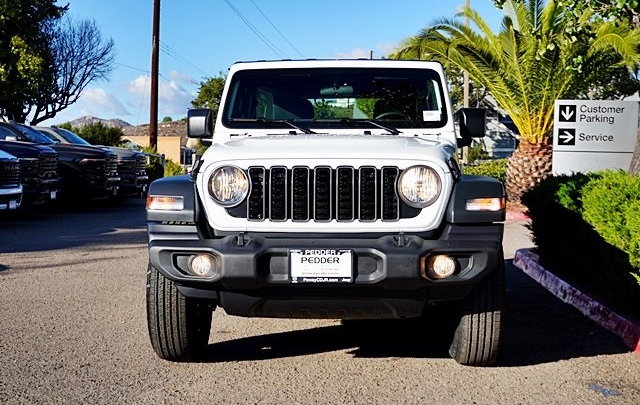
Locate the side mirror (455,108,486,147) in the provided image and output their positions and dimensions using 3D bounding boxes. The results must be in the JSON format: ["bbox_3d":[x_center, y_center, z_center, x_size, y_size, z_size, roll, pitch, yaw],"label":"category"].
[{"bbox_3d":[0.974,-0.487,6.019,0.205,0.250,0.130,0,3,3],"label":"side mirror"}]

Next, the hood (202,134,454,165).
[{"bbox_3d":[0.052,-0.285,5.245,1.440,0.220,1.170,0,3,3],"label":"hood"}]

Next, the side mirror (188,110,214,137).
[{"bbox_3d":[-0.783,-0.512,6.109,0.185,0.205,0.130,0,3,3],"label":"side mirror"}]

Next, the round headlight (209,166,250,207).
[{"bbox_3d":[-0.458,-0.081,4.705,0.220,0.220,0.100,0,3,3],"label":"round headlight"}]

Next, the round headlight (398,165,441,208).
[{"bbox_3d":[0.502,-0.078,4.655,0.220,0.220,0.100,0,3,3],"label":"round headlight"}]

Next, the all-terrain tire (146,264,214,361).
[{"bbox_3d":[-0.757,0.496,5.225,0.245,0.795,0.795,0,3,4],"label":"all-terrain tire"}]

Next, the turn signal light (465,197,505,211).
[{"bbox_3d":[0.844,0.010,4.687,0.190,0.076,0.100,0,3,3],"label":"turn signal light"}]

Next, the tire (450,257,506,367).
[{"bbox_3d":[0.850,0.502,5.142,0.245,0.795,0.795,0,3,4],"label":"tire"}]

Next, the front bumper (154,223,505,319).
[{"bbox_3d":[0.018,0.316,4.614,1.760,0.450,0.360,0,3,3],"label":"front bumper"}]

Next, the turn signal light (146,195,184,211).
[{"bbox_3d":[-0.794,0.004,4.771,0.190,0.076,0.100,0,3,3],"label":"turn signal light"}]

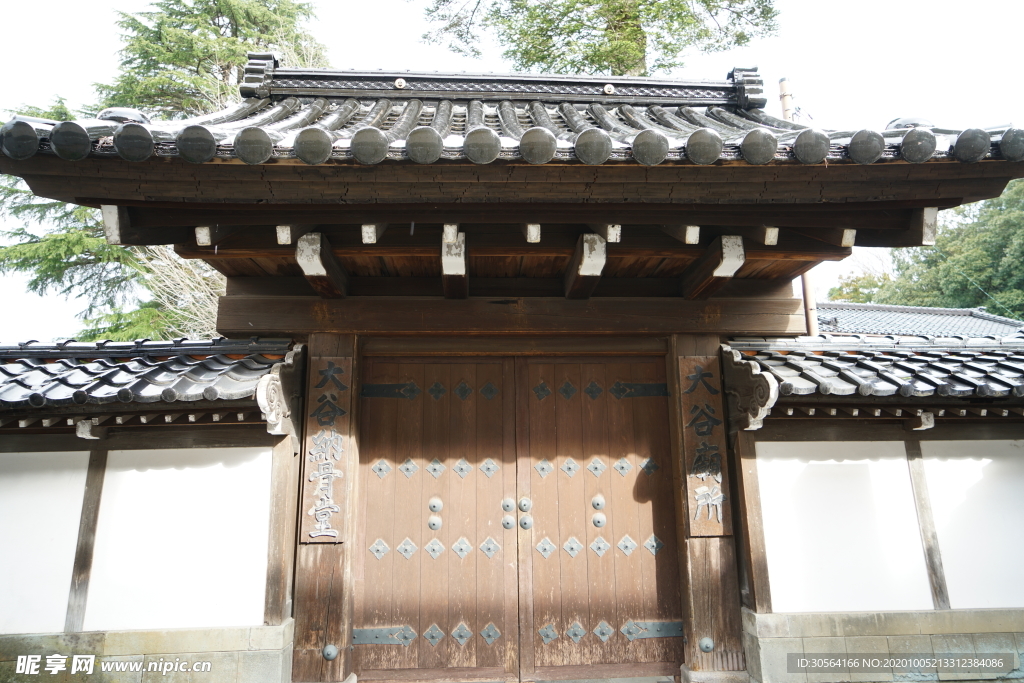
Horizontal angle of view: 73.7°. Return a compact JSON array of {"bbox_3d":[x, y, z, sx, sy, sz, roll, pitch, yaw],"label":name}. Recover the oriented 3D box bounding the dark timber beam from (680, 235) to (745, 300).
[{"bbox_3d":[1.372,-0.485,4.746,0.134,0.224,0.878,0,-11,-3],"label":"dark timber beam"}]

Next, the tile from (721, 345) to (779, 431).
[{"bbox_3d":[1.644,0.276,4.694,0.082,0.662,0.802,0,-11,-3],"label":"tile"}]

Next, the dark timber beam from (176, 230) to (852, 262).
[{"bbox_3d":[0.062,-0.712,4.669,4.526,0.204,0.182,0,-11,-3],"label":"dark timber beam"}]

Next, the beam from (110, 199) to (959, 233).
[{"bbox_3d":[0.184,-0.702,3.773,4.744,0.139,0.130,0,-11,-3],"label":"beam"}]

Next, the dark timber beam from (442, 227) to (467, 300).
[{"bbox_3d":[-0.382,-0.481,4.656,0.138,0.224,0.878,0,-11,-3],"label":"dark timber beam"}]

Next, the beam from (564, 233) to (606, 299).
[{"bbox_3d":[0.493,-0.483,4.701,0.133,0.224,0.878,0,-11,-3],"label":"beam"}]

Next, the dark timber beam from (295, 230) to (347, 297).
[{"bbox_3d":[-1.261,-0.479,4.610,0.134,0.224,0.878,0,-11,-3],"label":"dark timber beam"}]

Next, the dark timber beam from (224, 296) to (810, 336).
[{"bbox_3d":[0.037,-0.166,5.086,4.258,0.254,0.288,0,-11,-3],"label":"dark timber beam"}]

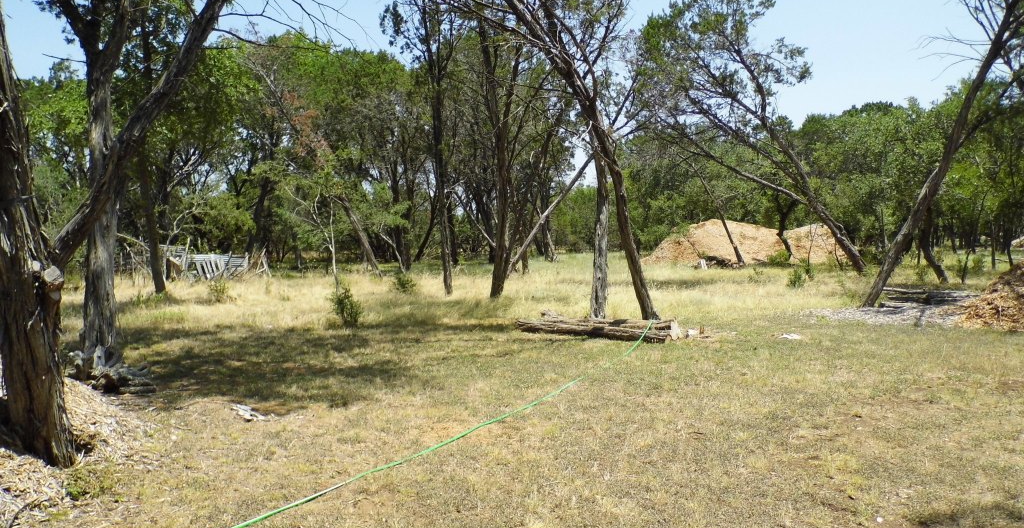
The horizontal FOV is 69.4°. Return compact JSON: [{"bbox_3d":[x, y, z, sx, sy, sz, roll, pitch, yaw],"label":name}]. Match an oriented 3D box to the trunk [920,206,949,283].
[{"bbox_3d":[11.712,-0.527,20.500,0.780,2.130,0.600,0,3,0],"label":"trunk"}]

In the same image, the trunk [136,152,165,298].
[{"bbox_3d":[-8.287,-0.920,17.000,0.690,3.290,0.500,0,3,0],"label":"trunk"}]

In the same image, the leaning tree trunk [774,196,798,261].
[{"bbox_3d":[11.878,-1.515,32.000,1.040,2.810,0.800,0,3,0],"label":"leaning tree trunk"}]

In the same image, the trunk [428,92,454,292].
[{"bbox_3d":[-1.592,-1.581,16.700,0.590,4.670,0.500,0,3,0],"label":"trunk"}]

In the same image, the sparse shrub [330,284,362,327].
[{"bbox_3d":[-2.618,0.657,11.700,0.510,0.660,0.480,0,3,0],"label":"sparse shrub"}]

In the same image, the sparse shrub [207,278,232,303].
[{"bbox_3d":[-6.131,0.566,15.500,0.540,0.520,0.500,0,3,0],"label":"sparse shrub"}]

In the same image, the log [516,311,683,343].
[{"bbox_3d":[1.242,0.930,10.500,2.450,0.320,0.500,1,3,20],"label":"log"}]

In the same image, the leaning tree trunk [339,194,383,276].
[{"bbox_3d":[-4.507,-0.818,22.000,1.310,2.500,0.700,0,3,0],"label":"leaning tree trunk"}]

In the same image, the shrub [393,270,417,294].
[{"bbox_3d":[-2.500,0.442,17.200,0.560,0.580,0.520,0,3,0],"label":"shrub"}]

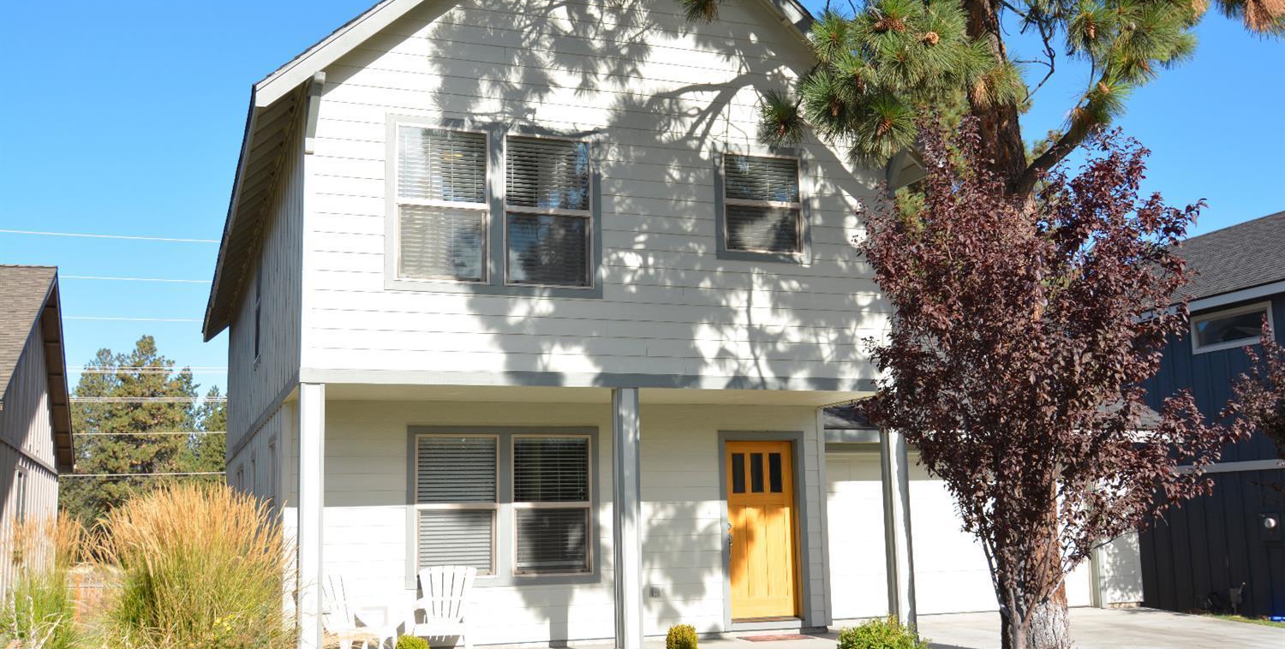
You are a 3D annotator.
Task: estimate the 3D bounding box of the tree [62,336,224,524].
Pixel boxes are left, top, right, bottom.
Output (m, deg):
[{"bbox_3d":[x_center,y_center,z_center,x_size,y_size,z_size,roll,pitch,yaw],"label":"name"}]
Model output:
[{"bbox_3d":[-23.200,5.886,59.161,7.200,10.874,7.000,2,-9,-20],"label":"tree"}]

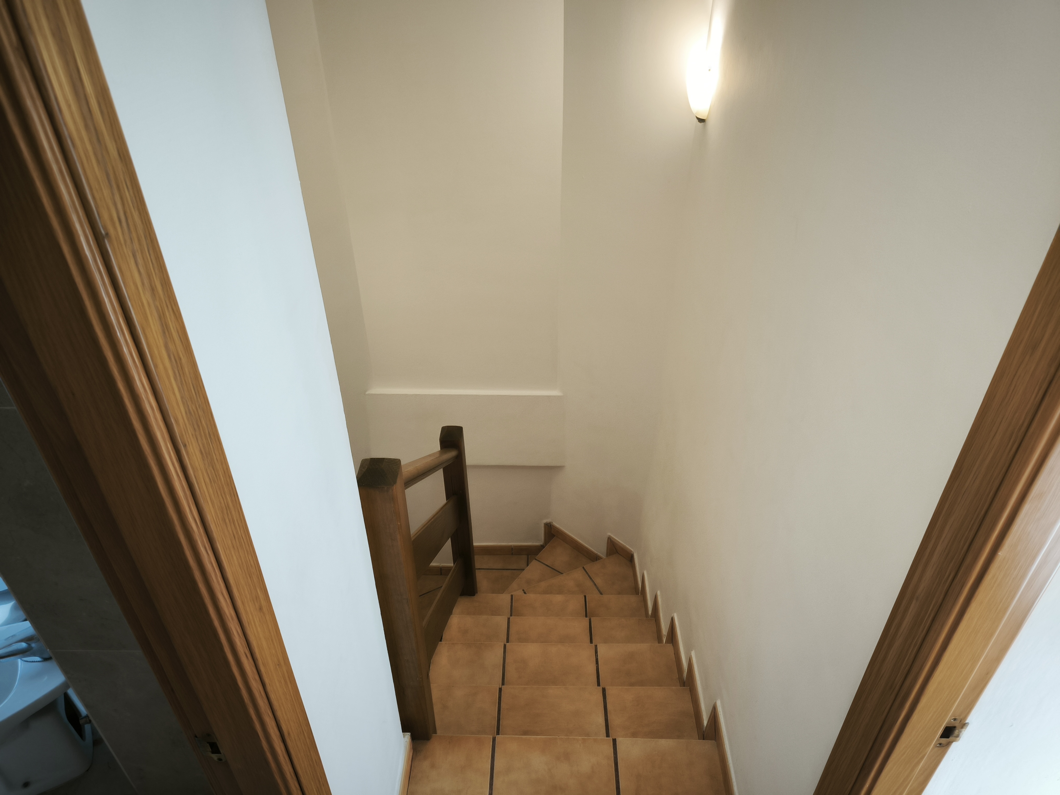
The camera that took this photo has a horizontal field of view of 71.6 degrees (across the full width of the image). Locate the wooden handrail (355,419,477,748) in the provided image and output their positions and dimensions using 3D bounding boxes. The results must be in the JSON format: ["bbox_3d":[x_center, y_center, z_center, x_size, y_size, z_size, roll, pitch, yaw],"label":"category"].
[{"bbox_3d":[-0.304,0.526,2.474,0.089,1.752,1.196,0,36,1],"label":"wooden handrail"}]

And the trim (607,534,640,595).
[{"bbox_3d":[0.474,0.889,3.712,0.141,0.164,0.385,0,36,1],"label":"trim"}]

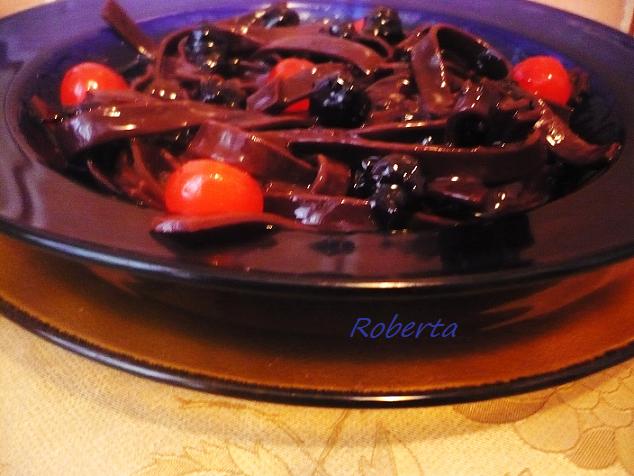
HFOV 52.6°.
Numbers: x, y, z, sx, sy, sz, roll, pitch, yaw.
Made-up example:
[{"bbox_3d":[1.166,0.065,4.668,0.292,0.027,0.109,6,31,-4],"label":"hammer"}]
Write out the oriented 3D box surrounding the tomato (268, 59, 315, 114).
[{"bbox_3d":[-0.008,-0.051,0.217,0.021,0.022,0.021,2,33,0],"label":"tomato"}]

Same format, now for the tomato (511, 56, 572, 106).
[{"bbox_3d":[0.082,-0.056,0.232,0.022,0.021,0.021,2,33,0],"label":"tomato"}]

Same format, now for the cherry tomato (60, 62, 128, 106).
[{"bbox_3d":[-0.074,-0.049,0.213,0.023,0.019,0.021,2,33,0],"label":"cherry tomato"}]

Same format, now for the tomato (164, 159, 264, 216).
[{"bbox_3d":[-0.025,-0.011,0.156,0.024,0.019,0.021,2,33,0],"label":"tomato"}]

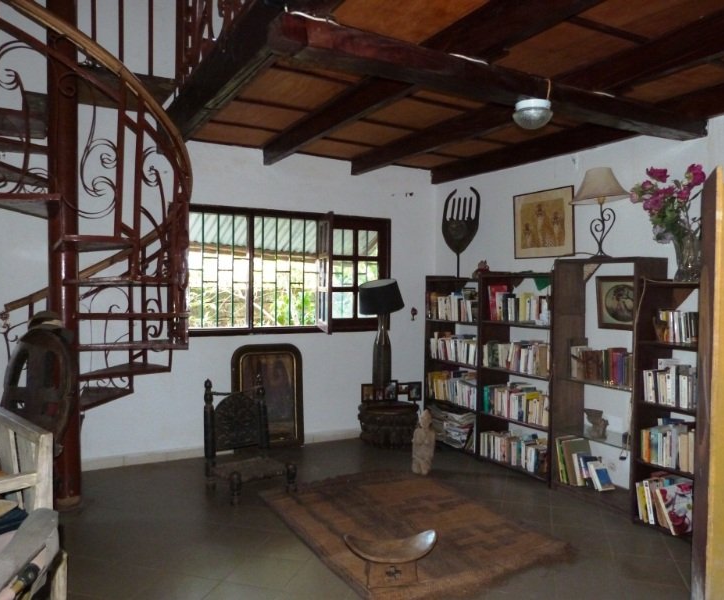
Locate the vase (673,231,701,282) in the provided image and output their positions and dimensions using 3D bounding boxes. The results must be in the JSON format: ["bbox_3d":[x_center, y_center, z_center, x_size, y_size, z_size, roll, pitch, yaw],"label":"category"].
[{"bbox_3d":[1.923,-0.253,3.402,0.155,0.295,0.155,0,2,-29],"label":"vase"}]

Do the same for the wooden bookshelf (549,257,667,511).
[{"bbox_3d":[1.662,0.551,3.945,0.276,1.652,0.693,0,2,-29],"label":"wooden bookshelf"}]

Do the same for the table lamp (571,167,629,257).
[{"bbox_3d":[1.619,-0.584,3.909,0.384,0.617,0.384,0,2,-29],"label":"table lamp"}]

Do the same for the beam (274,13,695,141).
[{"bbox_3d":[0.840,-1.046,2.879,2.738,0.125,0.145,0,2,-29],"label":"beam"}]

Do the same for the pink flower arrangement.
[{"bbox_3d":[1.837,-0.579,3.464,0.339,0.472,0.398,0,2,-29],"label":"pink flower arrangement"}]

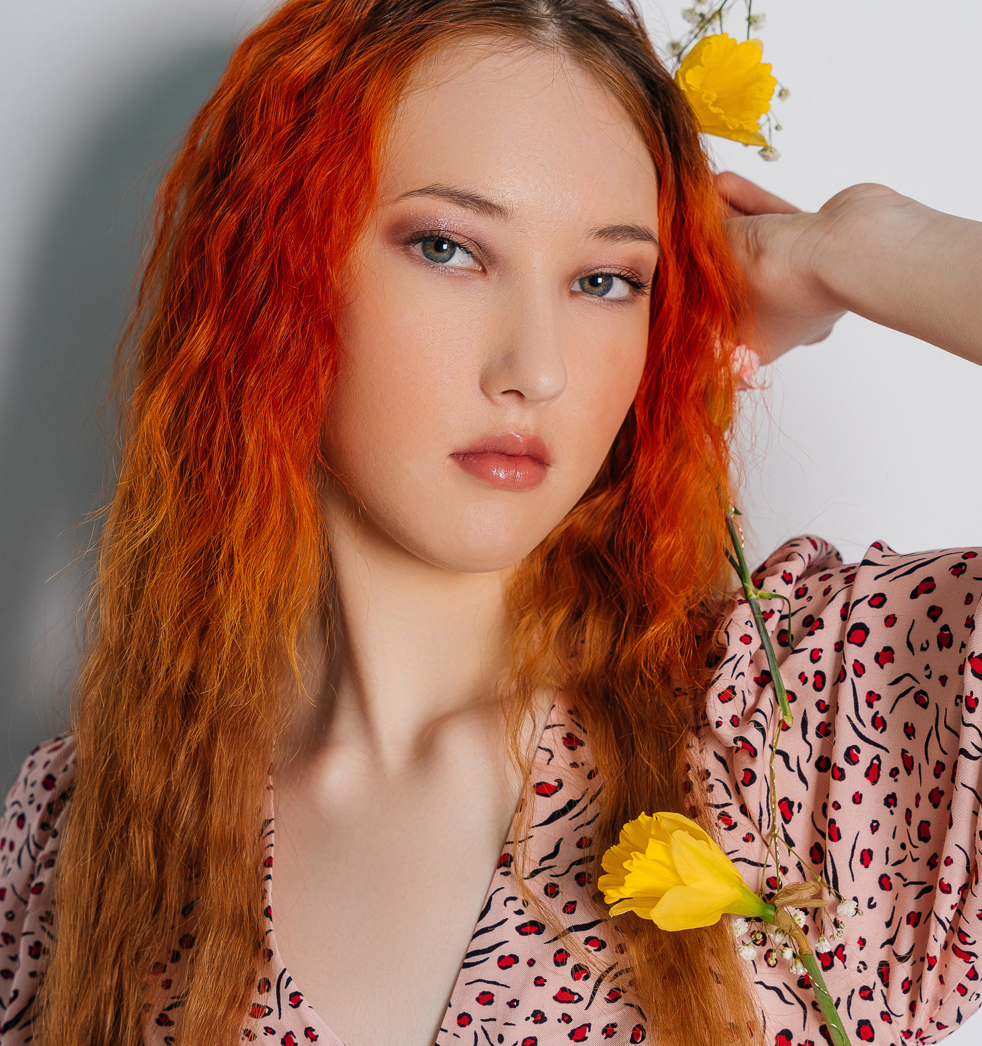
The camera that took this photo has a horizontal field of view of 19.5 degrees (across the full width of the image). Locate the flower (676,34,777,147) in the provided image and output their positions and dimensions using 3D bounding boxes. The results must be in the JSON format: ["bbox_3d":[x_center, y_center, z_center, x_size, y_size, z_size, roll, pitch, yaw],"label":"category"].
[{"bbox_3d":[0.087,-0.164,1.090,0.043,0.043,0.040,-1,-22,-37],"label":"flower"}]

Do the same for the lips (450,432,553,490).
[{"bbox_3d":[0.005,-0.022,1.000,0.041,0.020,0.017,8,0,-25],"label":"lips"}]

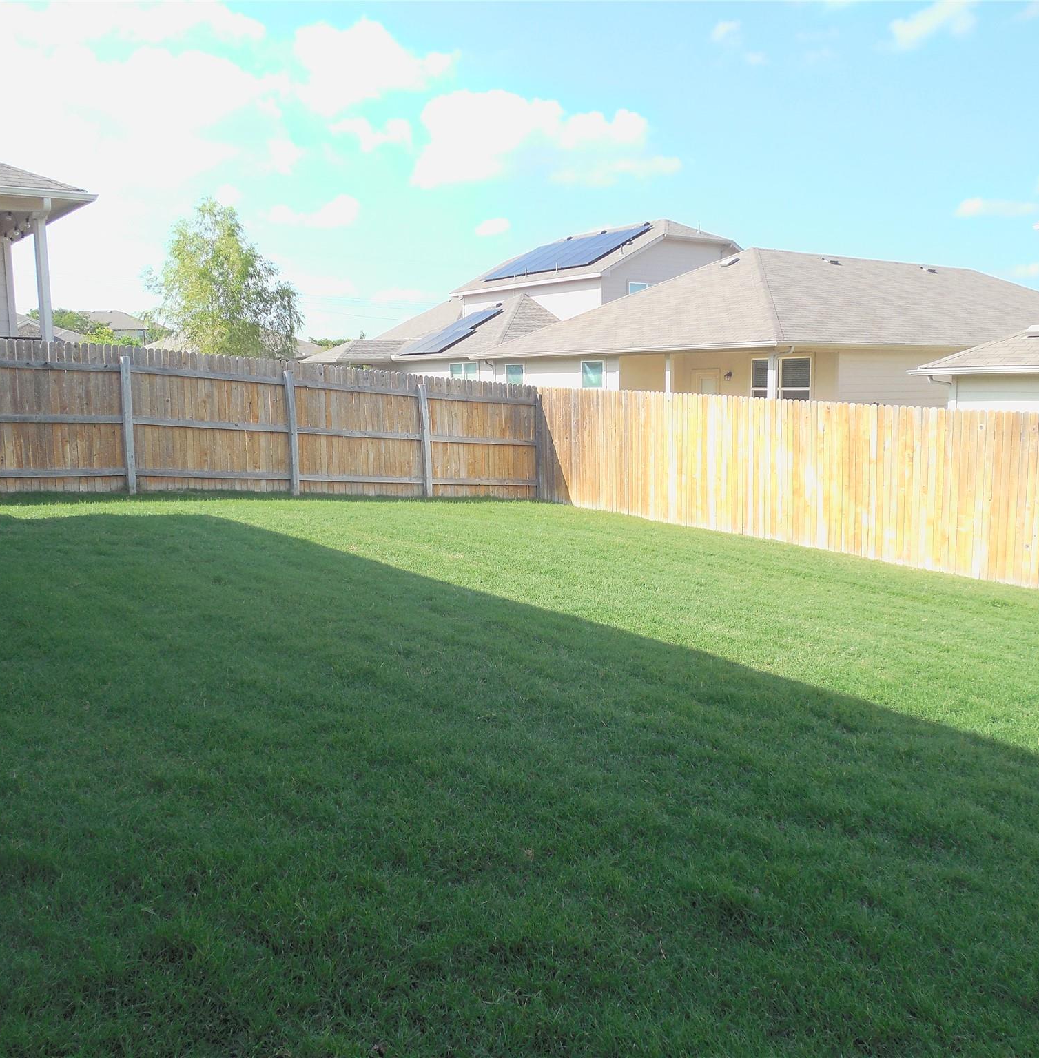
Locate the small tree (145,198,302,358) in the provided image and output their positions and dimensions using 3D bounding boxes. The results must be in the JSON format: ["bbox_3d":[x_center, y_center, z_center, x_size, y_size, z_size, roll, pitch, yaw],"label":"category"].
[{"bbox_3d":[-8.387,-6.182,29.467,4.400,6.370,4.400,-3,9,-15],"label":"small tree"}]

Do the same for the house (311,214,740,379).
[{"bbox_3d":[2.306,-9.020,45.134,19.000,8.250,12.600,-7,10,-35],"label":"house"}]

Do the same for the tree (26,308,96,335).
[{"bbox_3d":[-33.516,-13.366,75.430,5.200,5.870,5.200,-4,9,-23],"label":"tree"}]

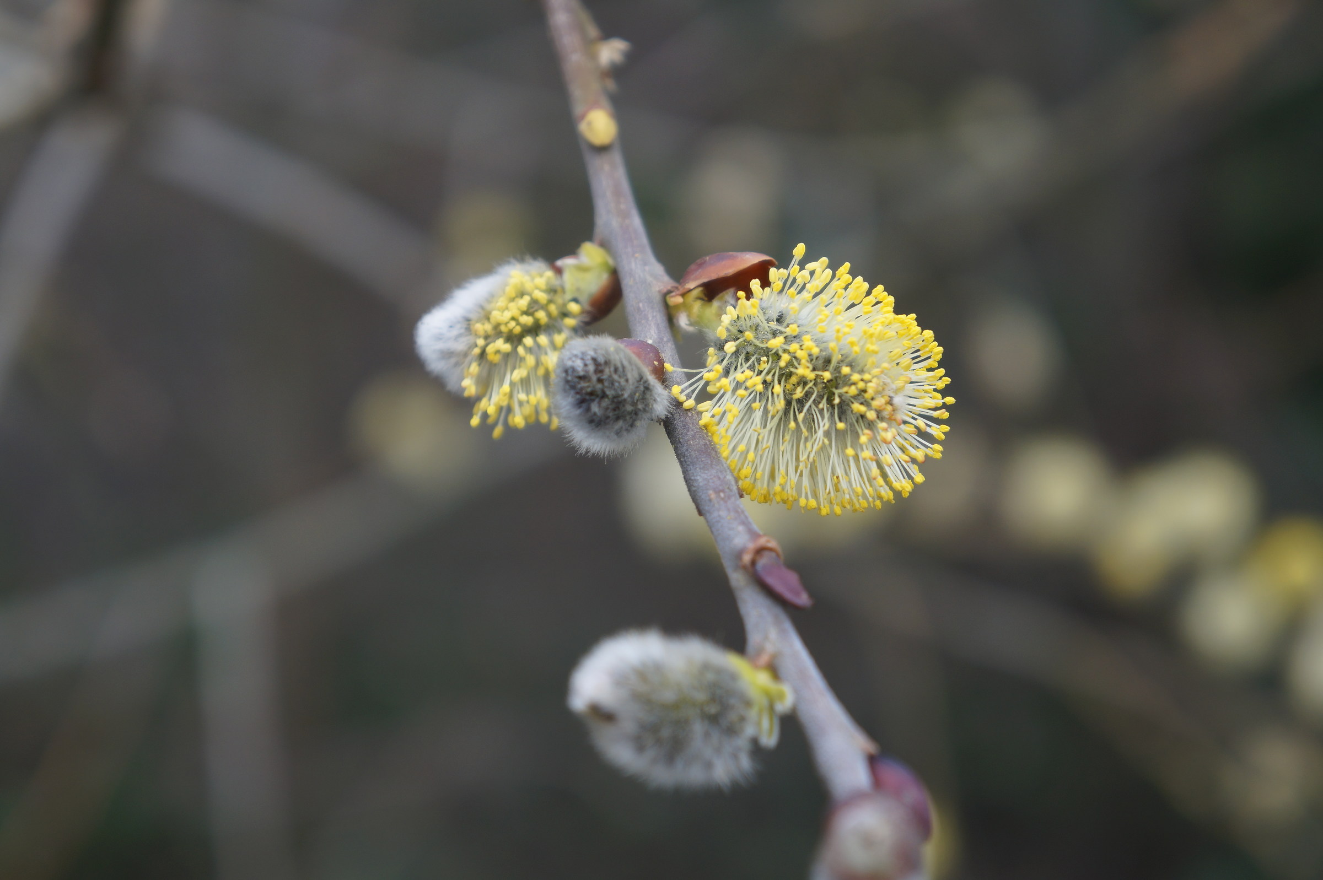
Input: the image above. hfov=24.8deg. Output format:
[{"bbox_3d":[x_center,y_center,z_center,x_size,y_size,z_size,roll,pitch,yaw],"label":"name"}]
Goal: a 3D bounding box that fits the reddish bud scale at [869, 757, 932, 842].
[{"bbox_3d":[0.022,0.034,0.280,0.006,0.009,0.006,-29,-18,0],"label":"reddish bud scale"}]

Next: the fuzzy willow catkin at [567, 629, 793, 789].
[{"bbox_3d":[0.002,0.026,0.287,0.021,0.014,0.014,6,0,-18],"label":"fuzzy willow catkin"}]

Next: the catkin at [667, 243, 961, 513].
[{"bbox_3d":[0.014,-0.006,0.300,0.029,0.024,0.024,26,0,12],"label":"catkin"}]

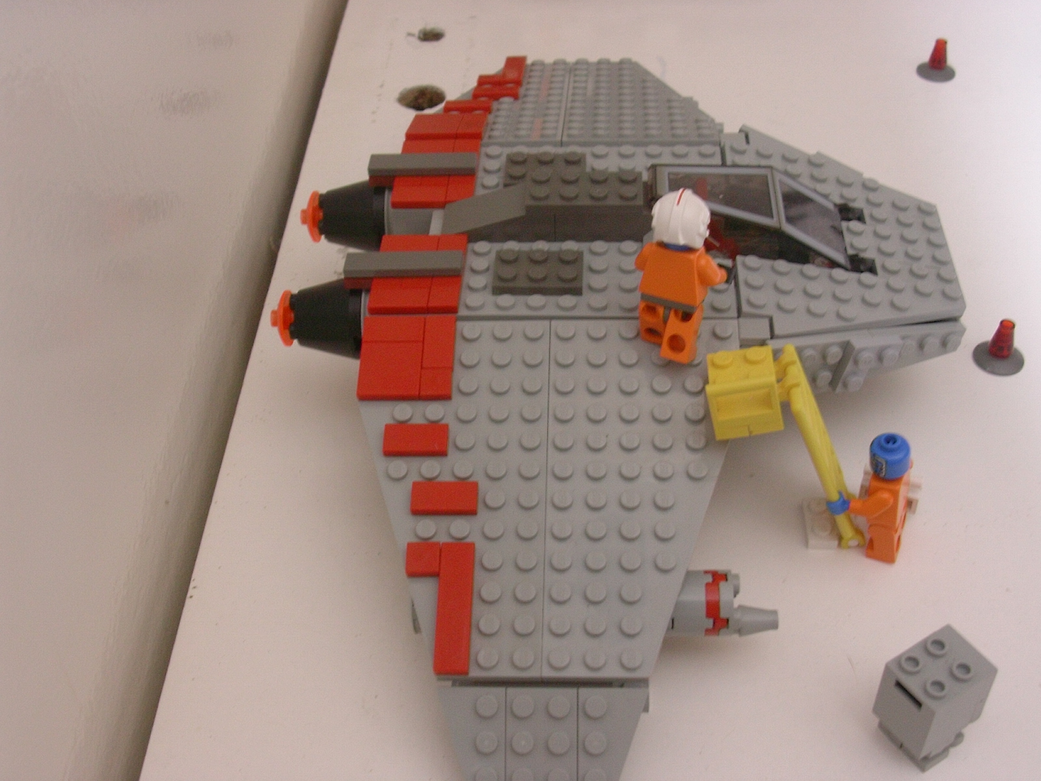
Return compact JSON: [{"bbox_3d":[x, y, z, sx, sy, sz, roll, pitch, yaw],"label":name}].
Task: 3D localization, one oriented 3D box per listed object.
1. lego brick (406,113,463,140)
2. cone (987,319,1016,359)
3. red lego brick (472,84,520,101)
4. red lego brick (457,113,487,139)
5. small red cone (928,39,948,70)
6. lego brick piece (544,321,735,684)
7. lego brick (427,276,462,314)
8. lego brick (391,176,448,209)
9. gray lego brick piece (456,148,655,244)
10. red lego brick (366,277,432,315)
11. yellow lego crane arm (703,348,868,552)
[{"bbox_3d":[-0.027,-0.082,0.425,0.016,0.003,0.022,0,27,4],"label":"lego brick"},{"bbox_3d":[0.147,-0.016,0.412,0.008,0.011,0.008,1,43,4],"label":"cone"},{"bbox_3d":[-0.008,-0.101,0.459,0.016,0.003,0.008,1,28,3],"label":"red lego brick"},{"bbox_3d":[-0.015,-0.082,0.423,0.008,0.003,0.024,1,28,4],"label":"red lego brick"},{"bbox_3d":[0.167,-0.134,0.541,0.008,0.011,0.008,1,43,4],"label":"small red cone"},{"bbox_3d":[0.030,0.023,0.323,0.048,0.005,0.096,0,57,4],"label":"lego brick piece"},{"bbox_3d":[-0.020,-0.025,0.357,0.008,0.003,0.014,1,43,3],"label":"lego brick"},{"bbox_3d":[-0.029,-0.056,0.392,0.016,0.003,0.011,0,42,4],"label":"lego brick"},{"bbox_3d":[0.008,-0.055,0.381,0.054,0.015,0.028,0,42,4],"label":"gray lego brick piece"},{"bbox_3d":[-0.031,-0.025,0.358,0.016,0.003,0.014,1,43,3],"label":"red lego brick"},{"bbox_3d":[0.068,0.017,0.348,0.030,0.071,0.017,-16,36,10],"label":"yellow lego crane arm"}]

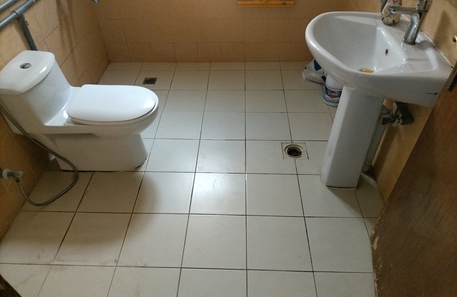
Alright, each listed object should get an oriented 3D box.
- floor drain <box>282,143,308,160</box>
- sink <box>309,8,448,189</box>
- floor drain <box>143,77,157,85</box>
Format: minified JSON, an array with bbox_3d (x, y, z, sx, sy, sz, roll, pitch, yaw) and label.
[{"bbox_3d":[0.419,0.018,2.158,0.152,0.010,0.152,1,42,2],"label":"floor drain"},{"bbox_3d":[0.593,-0.157,1.727,0.500,0.825,0.615,1,42,2],"label":"sink"},{"bbox_3d":[-0.641,-0.552,2.823,0.101,0.010,0.101,1,42,2],"label":"floor drain"}]

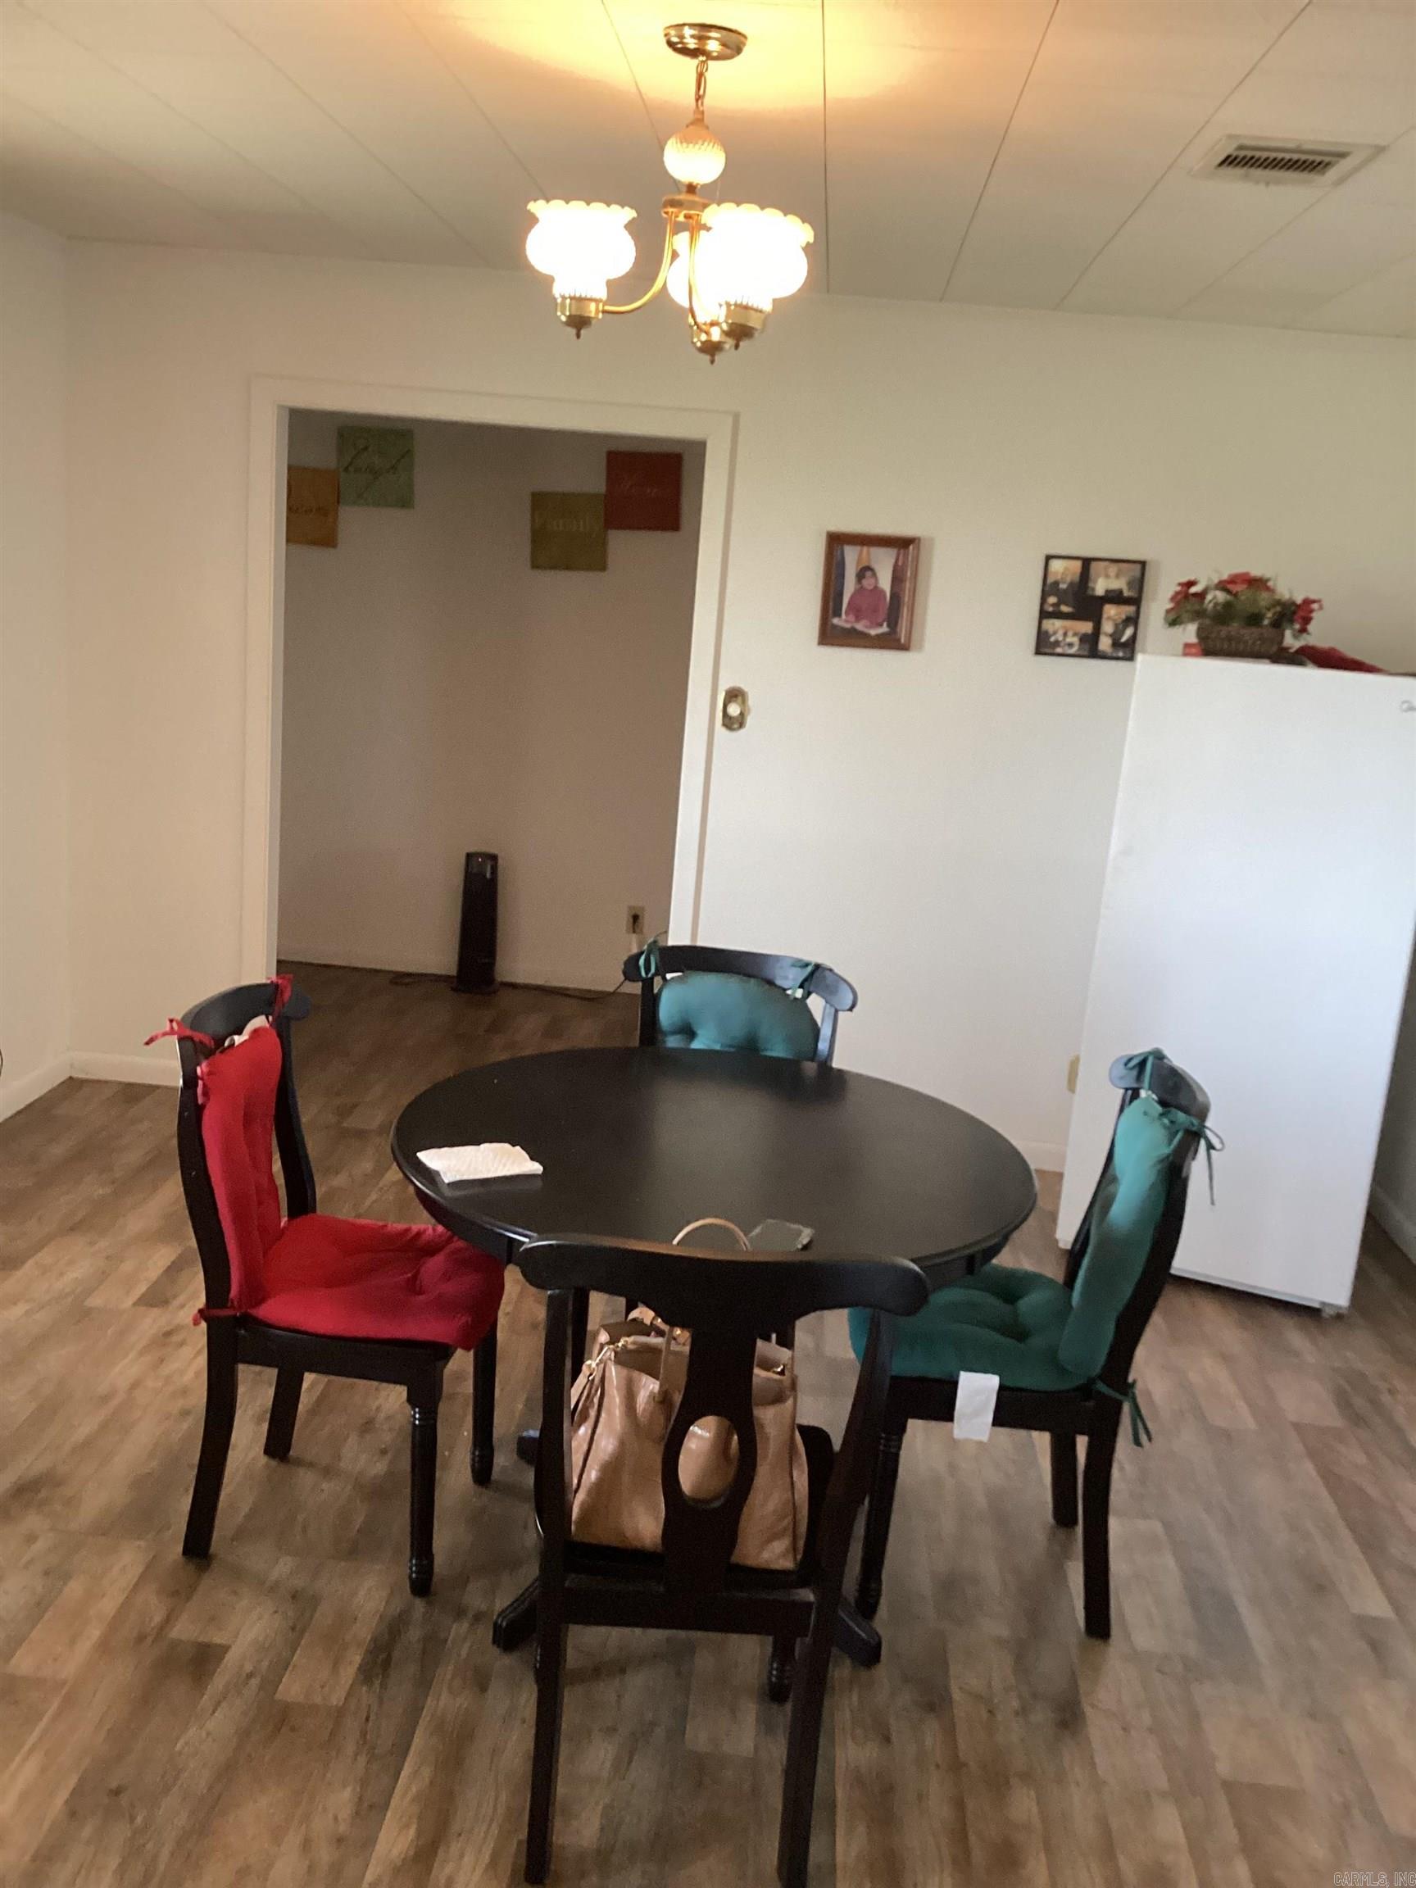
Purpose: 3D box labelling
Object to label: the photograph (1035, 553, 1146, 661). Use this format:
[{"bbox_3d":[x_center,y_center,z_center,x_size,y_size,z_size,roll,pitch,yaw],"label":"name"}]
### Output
[{"bbox_3d":[1.069,-0.936,4.719,0.276,0.276,0.020,5,13,3],"label":"photograph"}]

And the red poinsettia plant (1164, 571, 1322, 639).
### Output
[{"bbox_3d":[1.386,-0.860,4.387,0.410,0.215,0.280,6,13,9],"label":"red poinsettia plant"}]

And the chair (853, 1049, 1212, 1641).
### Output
[{"bbox_3d":[0.507,0.653,2.919,0.505,0.945,0.470,5,12,2],"label":"chair"}]

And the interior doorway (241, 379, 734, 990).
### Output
[{"bbox_3d":[-0.684,-0.509,5.006,1.370,2.120,0.140,5,13,3],"label":"interior doorway"}]

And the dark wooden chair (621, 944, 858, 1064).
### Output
[{"bbox_3d":[-0.010,0.518,3.344,0.470,0.945,0.505,7,13,11],"label":"dark wooden chair"}]

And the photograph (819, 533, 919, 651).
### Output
[{"bbox_3d":[0.454,-0.987,4.753,0.254,0.308,0.025,5,13,3],"label":"photograph"}]

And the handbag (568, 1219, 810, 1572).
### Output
[{"bbox_3d":[-0.020,0.566,2.258,0.340,0.420,0.180,6,13,8],"label":"handbag"}]

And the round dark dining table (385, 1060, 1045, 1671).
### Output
[{"bbox_3d":[-0.031,0.701,2.939,1.080,0.760,1.080,4,12,-1],"label":"round dark dining table"}]

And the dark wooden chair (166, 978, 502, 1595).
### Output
[{"bbox_3d":[-0.614,0.566,2.913,0.505,0.945,0.470,6,13,7],"label":"dark wooden chair"}]

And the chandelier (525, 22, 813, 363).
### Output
[{"bbox_3d":[-0.038,-1.092,2.465,0.430,0.440,0.420,5,13,3],"label":"chandelier"}]

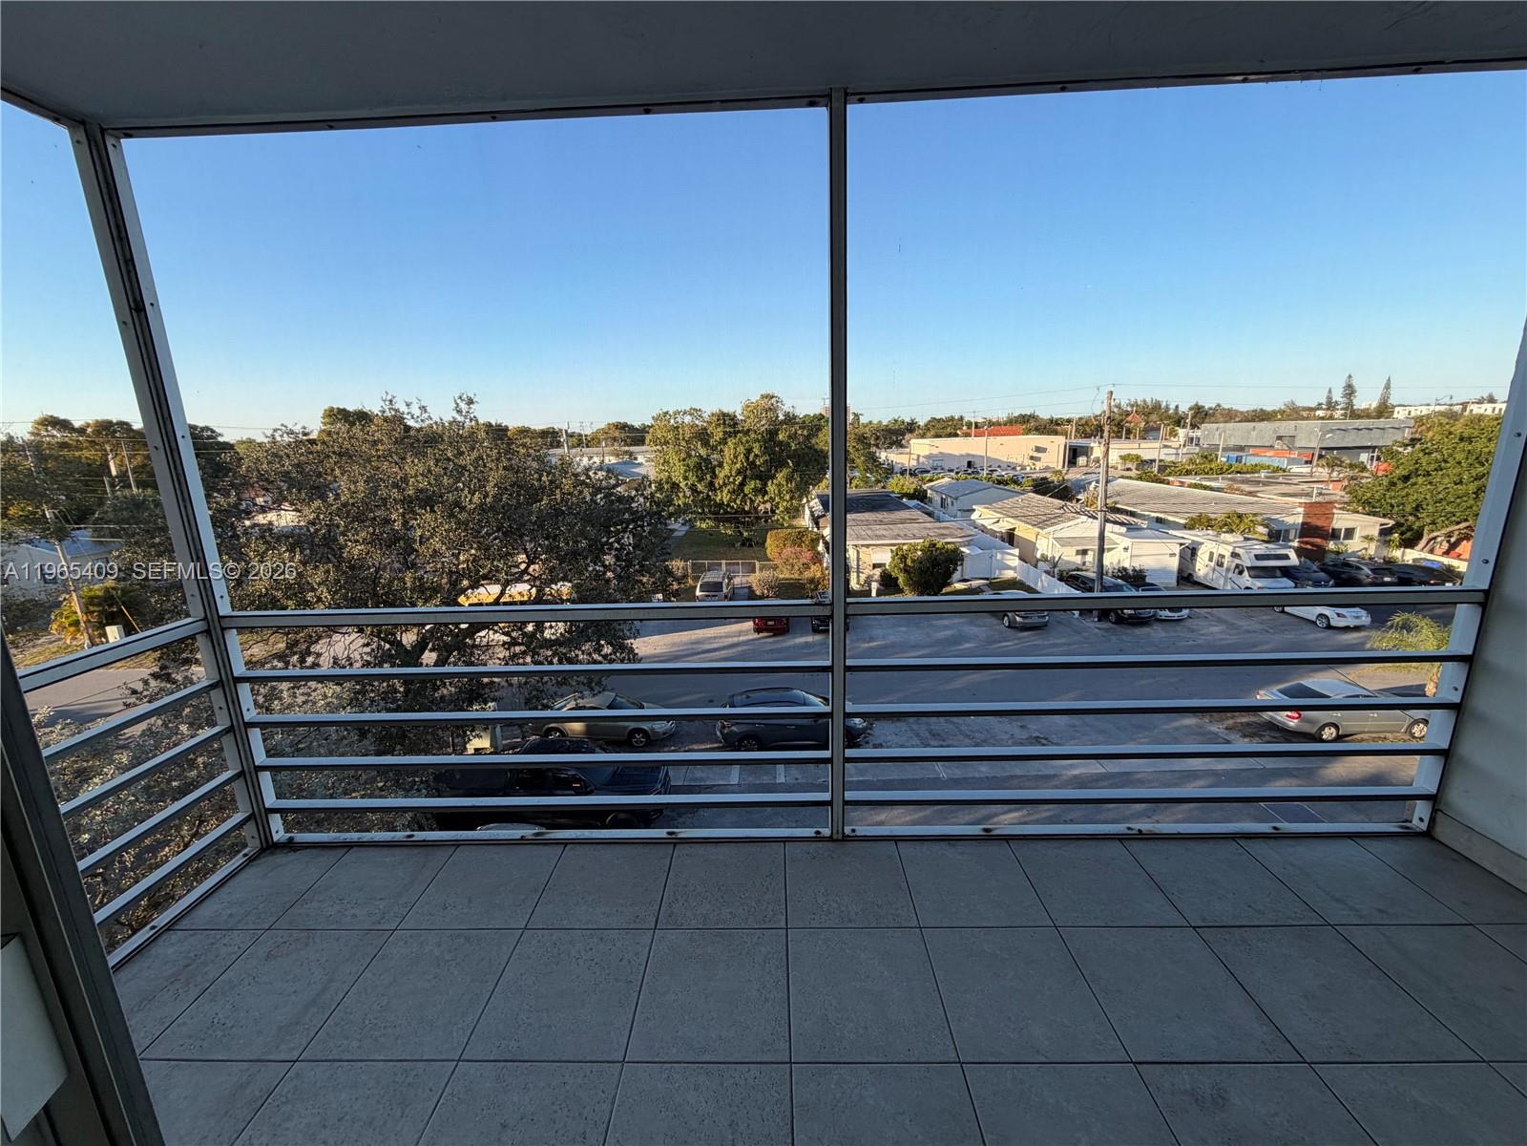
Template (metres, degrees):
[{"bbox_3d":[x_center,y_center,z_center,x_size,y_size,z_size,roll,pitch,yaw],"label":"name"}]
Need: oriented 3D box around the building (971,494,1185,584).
[{"bbox_3d":[22.143,-3.171,46.467,7.800,3.500,19.500,-1,13,1],"label":"building"}]

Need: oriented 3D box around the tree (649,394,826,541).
[{"bbox_3d":[-1.495,-9.294,55.892,15.200,12.300,13.000,-1,13,1],"label":"tree"}]

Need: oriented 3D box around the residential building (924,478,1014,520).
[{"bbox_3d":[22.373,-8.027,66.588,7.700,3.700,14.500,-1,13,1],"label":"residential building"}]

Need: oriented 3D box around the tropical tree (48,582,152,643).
[{"bbox_3d":[-32.464,2.018,30.378,2.700,2.500,2.200,-2,13,0],"label":"tropical tree"}]

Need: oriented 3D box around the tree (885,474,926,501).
[{"bbox_3d":[17.196,-9.640,74.000,4.700,3.700,4.300,-1,13,1],"label":"tree"}]

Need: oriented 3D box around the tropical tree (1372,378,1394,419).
[{"bbox_3d":[220.114,-58.380,218.769,6.500,21.000,6.500,-2,13,0],"label":"tropical tree"}]

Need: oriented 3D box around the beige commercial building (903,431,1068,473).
[{"bbox_3d":[45.345,-25.499,131.166,30.500,6.200,15.000,0,13,8],"label":"beige commercial building"}]

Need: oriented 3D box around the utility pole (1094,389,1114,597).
[{"bbox_3d":[15.406,-2.909,27.883,0.330,10.600,0.330,-2,13,0],"label":"utility pole"}]

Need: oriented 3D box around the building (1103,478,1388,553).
[{"bbox_3d":[33.878,-4.817,49.100,10.800,3.700,21.600,-2,13,-1],"label":"building"}]

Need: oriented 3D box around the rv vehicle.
[{"bbox_3d":[24.495,-0.525,33.096,2.350,3.100,6.900,-2,13,-3],"label":"rv vehicle"}]

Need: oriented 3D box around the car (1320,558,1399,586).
[{"bbox_3d":[31.612,-0.027,33.361,1.850,1.620,4.600,-2,13,0],"label":"car"}]

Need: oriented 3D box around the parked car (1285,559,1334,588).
[{"bbox_3d":[30.986,0.164,35.702,1.800,1.500,4.500,0,13,8],"label":"parked car"}]

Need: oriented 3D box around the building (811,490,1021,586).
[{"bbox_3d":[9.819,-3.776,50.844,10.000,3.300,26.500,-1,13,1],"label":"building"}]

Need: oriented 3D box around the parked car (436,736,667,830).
[{"bbox_3d":[-4.956,5.182,14.979,5.300,1.800,1.950,-2,13,0],"label":"parked car"}]

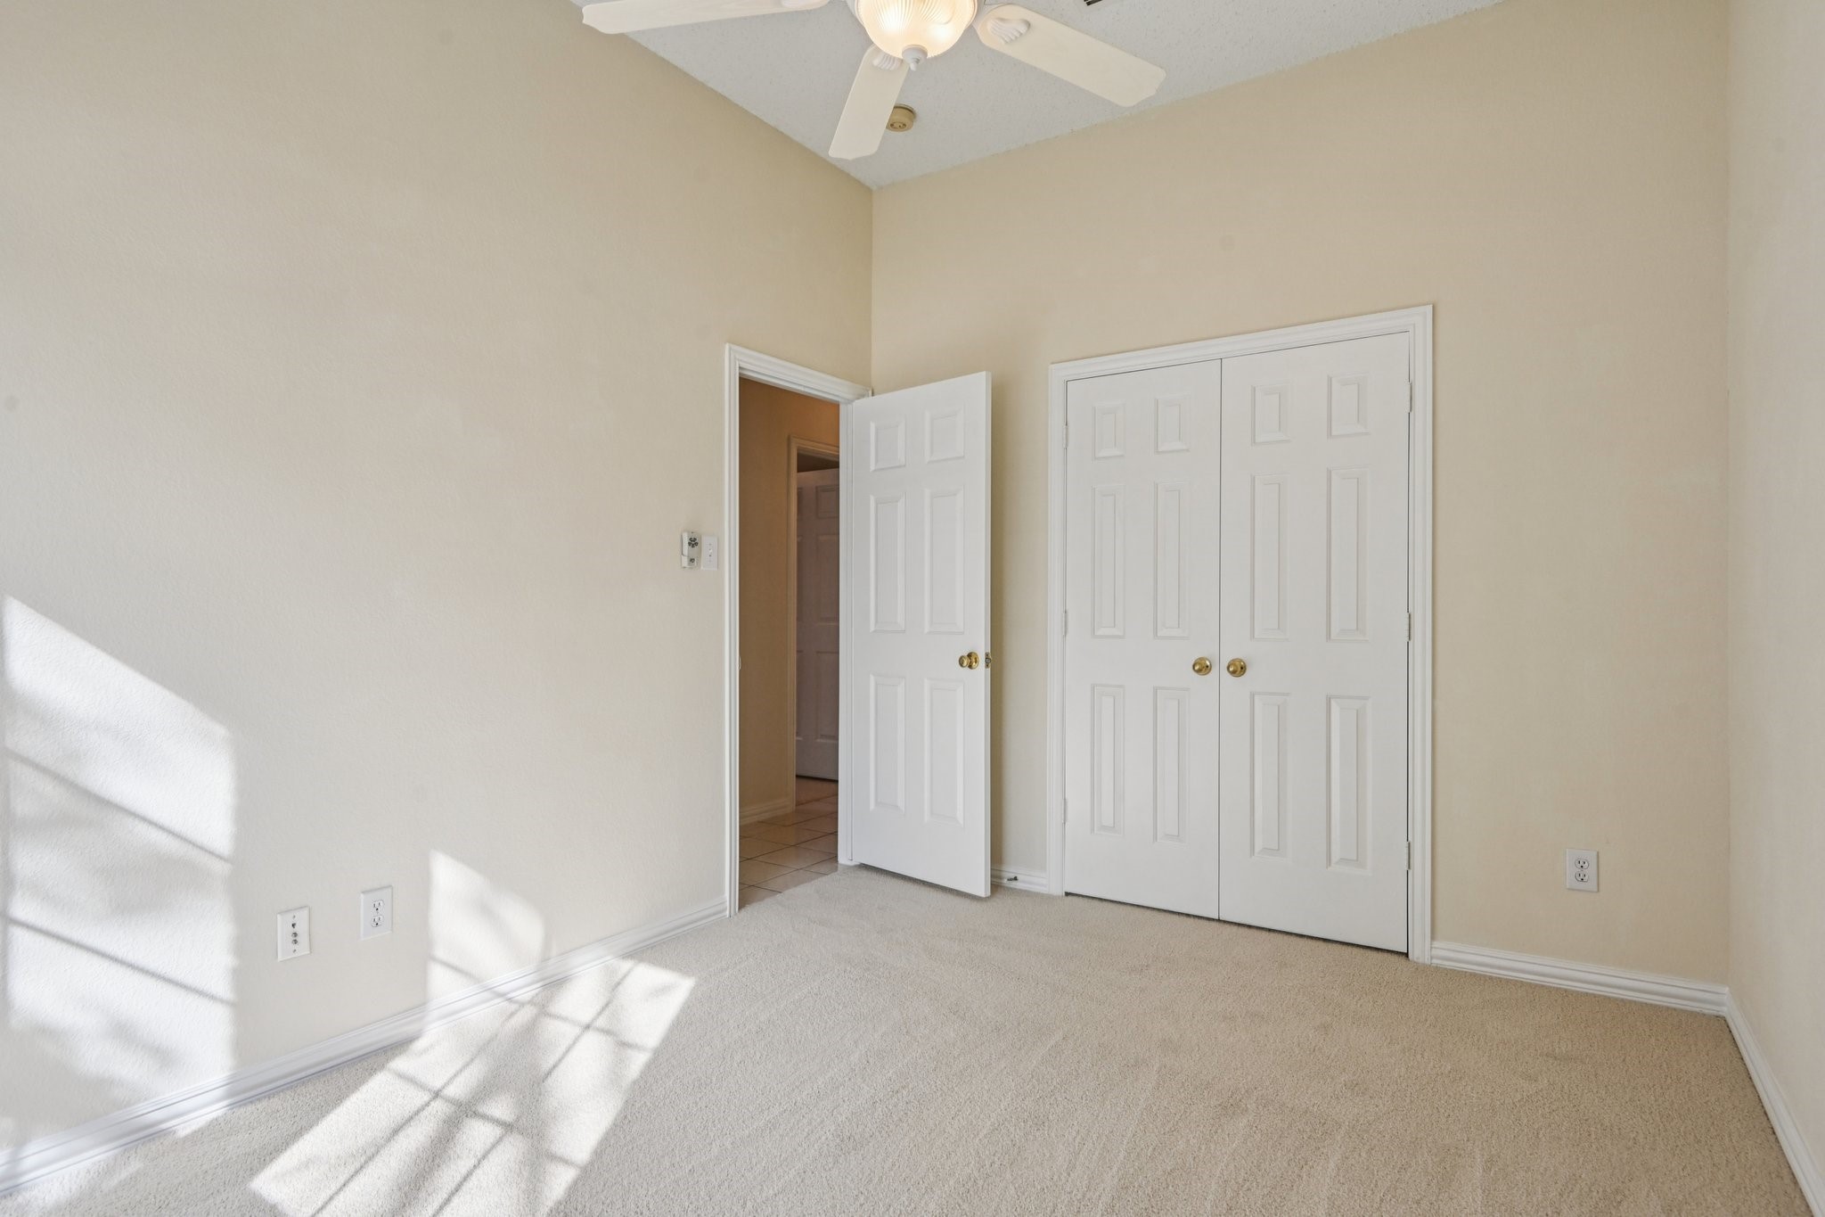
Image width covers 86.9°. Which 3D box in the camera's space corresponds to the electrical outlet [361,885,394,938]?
[{"bbox_3d":[-1.382,0.790,2.492,0.012,0.122,0.079,0,0,33],"label":"electrical outlet"}]

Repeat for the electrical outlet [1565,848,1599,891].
[{"bbox_3d":[2.018,0.792,2.901,0.078,0.121,0.012,0,0,33],"label":"electrical outlet"}]

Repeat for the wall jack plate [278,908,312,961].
[{"bbox_3d":[-1.490,0.787,2.328,0.012,0.116,0.073,0,0,33],"label":"wall jack plate"}]

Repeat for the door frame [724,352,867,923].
[{"bbox_3d":[-0.471,0.081,3.972,0.130,2.124,0.920,0,0,33],"label":"door frame"}]

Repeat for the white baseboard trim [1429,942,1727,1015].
[{"bbox_3d":[1.991,1.102,2.915,0.738,0.083,0.020,0,0,33],"label":"white baseboard trim"}]

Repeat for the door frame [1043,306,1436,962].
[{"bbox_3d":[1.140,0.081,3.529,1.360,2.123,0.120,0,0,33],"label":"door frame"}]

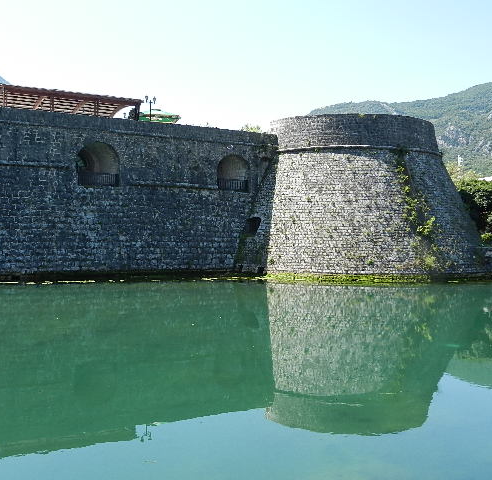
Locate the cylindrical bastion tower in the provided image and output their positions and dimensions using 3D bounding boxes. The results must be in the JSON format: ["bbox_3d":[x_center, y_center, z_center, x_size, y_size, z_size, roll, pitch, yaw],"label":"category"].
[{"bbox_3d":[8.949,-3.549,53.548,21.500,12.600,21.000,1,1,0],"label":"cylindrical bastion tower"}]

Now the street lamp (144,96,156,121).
[{"bbox_3d":[-7.907,-9.872,50.688,1.000,3.900,0.400,0,1,-26],"label":"street lamp"}]

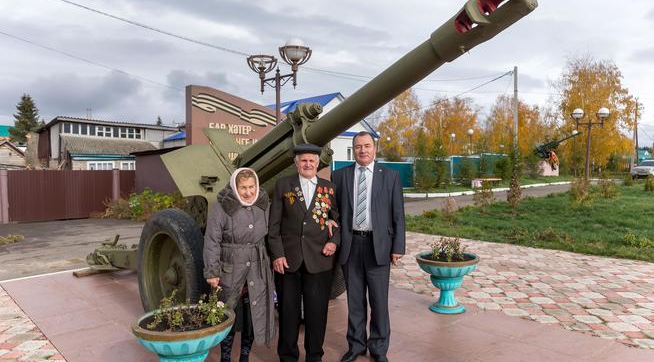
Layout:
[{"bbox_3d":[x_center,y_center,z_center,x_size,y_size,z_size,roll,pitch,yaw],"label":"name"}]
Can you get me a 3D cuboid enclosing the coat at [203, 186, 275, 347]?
[{"bbox_3d":[-0.627,0.609,3.107,0.510,1.110,0.370,-1,3,-18],"label":"coat"}]

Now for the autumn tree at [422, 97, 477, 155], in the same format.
[{"bbox_3d":[14.163,-5.390,50.000,6.300,8.821,6.300,1,3,18],"label":"autumn tree"}]

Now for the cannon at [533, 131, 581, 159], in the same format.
[{"bbox_3d":[18.950,-2.890,36.000,3.900,2.100,1.700,1,3,28],"label":"cannon"}]

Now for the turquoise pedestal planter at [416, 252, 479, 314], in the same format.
[{"bbox_3d":[1.244,1.056,4.470,0.620,0.530,0.620,0,3,0],"label":"turquoise pedestal planter"}]

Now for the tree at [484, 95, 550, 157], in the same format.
[{"bbox_3d":[21.846,-5.390,50.000,7.400,8.821,7.400,1,3,23],"label":"tree"}]

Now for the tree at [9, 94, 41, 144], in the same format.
[{"bbox_3d":[-34.690,-5.734,50.000,4.200,8.591,4.200,-2,3,-30],"label":"tree"}]

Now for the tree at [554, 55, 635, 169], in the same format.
[{"bbox_3d":[28.222,-6.963,46.000,8.200,12.541,8.200,2,3,30],"label":"tree"}]

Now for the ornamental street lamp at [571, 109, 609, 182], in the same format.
[{"bbox_3d":[12.319,-1.528,20.500,1.750,3.851,0.620,-1,3,-15],"label":"ornamental street lamp"}]

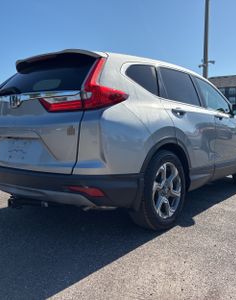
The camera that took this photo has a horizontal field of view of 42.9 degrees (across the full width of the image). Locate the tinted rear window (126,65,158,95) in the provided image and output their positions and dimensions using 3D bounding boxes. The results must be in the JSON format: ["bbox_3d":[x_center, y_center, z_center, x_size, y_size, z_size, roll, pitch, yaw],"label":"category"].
[{"bbox_3d":[0.204,-0.590,2.485,0.070,0.280,0.440,-24,-11,38],"label":"tinted rear window"}]

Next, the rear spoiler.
[{"bbox_3d":[-0.587,-0.815,2.720,1.180,0.140,0.270,5,6,39],"label":"rear spoiler"}]

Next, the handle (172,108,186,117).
[{"bbox_3d":[0.559,-0.339,2.725,0.060,0.060,0.210,5,6,39],"label":"handle"}]

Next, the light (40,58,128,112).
[{"bbox_3d":[-0.251,-0.489,2.237,0.570,0.430,0.380,5,6,39],"label":"light"}]

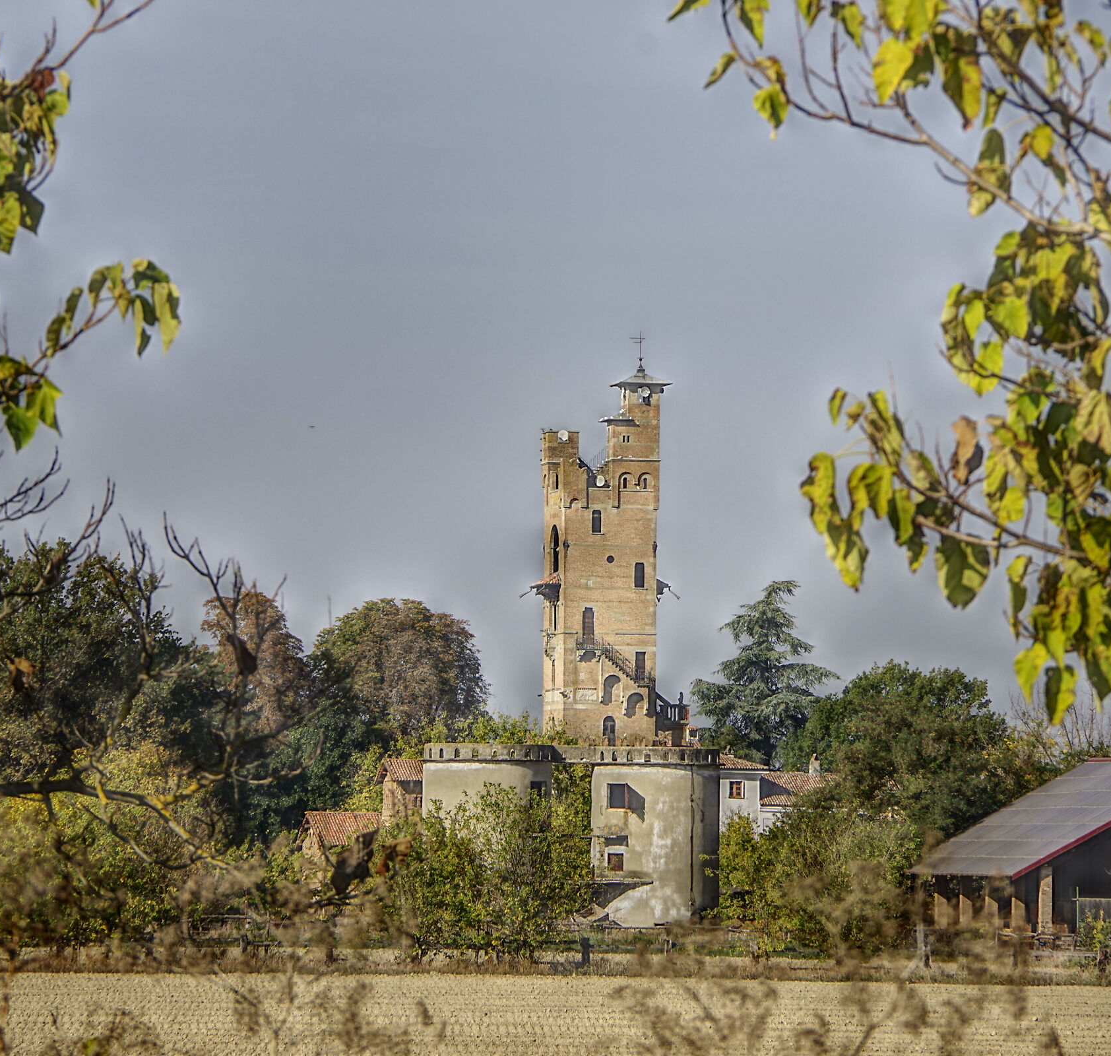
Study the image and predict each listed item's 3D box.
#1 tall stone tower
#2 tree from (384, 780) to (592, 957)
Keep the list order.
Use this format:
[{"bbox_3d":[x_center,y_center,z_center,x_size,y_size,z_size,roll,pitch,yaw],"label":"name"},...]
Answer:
[{"bbox_3d":[3.280,1.769,393.000,7.400,22.800,5.600,1,-3,-17],"label":"tall stone tower"},{"bbox_3d":[-2.685,13.452,258.000,7.800,7.000,6.200,0,-3,0],"label":"tree"}]

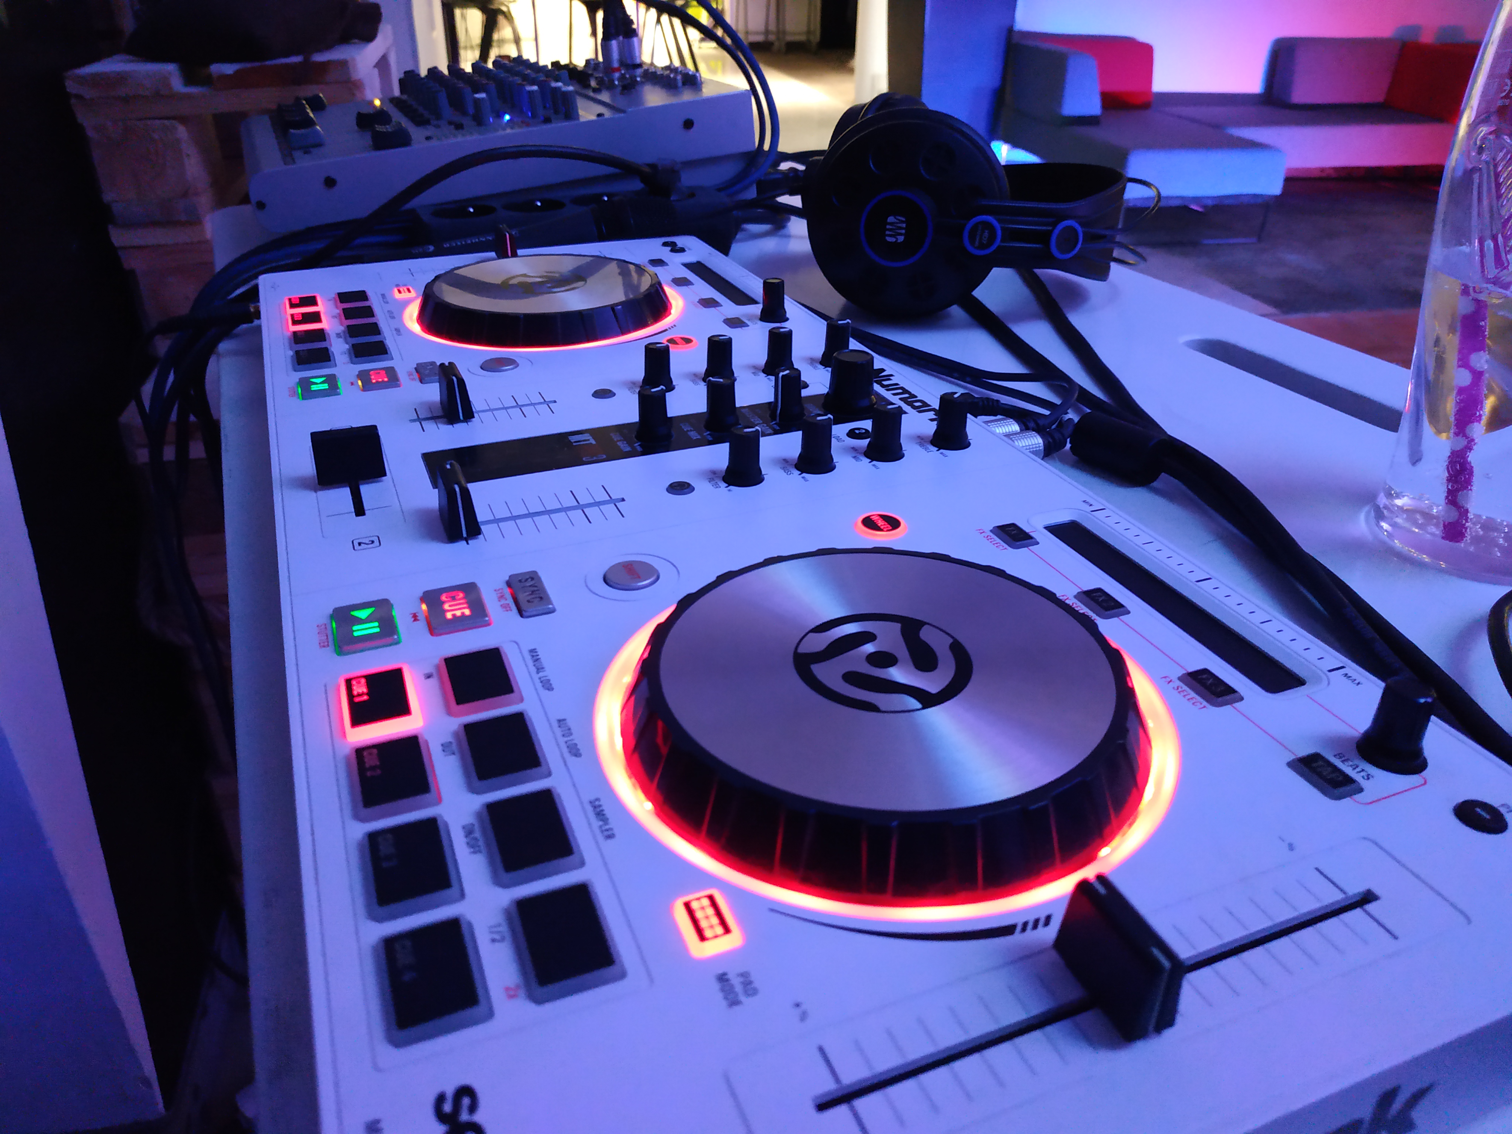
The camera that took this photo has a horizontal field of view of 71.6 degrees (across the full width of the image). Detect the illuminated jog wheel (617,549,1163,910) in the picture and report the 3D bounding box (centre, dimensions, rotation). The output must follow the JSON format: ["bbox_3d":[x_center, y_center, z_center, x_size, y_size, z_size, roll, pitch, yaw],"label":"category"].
[{"bbox_3d":[0.027,0.024,0.229,0.115,0.013,0.115,1,30,0],"label":"illuminated jog wheel"}]

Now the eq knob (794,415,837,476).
[{"bbox_3d":[0.019,-0.040,0.334,0.013,0.016,0.013,1,30,0],"label":"eq knob"}]

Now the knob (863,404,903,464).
[{"bbox_3d":[0.043,-0.044,0.342,0.013,0.016,0.013,1,30,0],"label":"knob"}]

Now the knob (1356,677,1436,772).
[{"bbox_3d":[0.132,0.032,0.214,0.013,0.016,0.013,-12,33,-20],"label":"knob"}]

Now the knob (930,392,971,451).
[{"bbox_3d":[0.066,-0.049,0.351,0.013,0.016,0.013,12,32,18],"label":"knob"}]

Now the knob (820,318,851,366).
[{"bbox_3d":[0.033,-0.090,0.420,0.013,0.016,0.013,1,30,0],"label":"knob"}]

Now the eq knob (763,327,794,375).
[{"bbox_3d":[0.009,-0.085,0.410,0.013,0.016,0.013,1,30,0],"label":"eq knob"}]

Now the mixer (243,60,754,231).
[{"bbox_3d":[-0.206,-0.338,0.808,0.340,0.090,0.252,-11,32,-20],"label":"mixer"}]

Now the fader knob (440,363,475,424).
[{"bbox_3d":[-0.105,-0.061,0.367,0.009,0.016,0.019,-12,33,-20],"label":"fader knob"}]

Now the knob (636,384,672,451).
[{"bbox_3d":[-0.035,-0.052,0.354,0.013,0.016,0.013,-12,33,-20],"label":"knob"}]

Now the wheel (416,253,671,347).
[{"bbox_3d":[-0.097,-0.125,0.480,0.115,0.013,0.115,1,30,0],"label":"wheel"}]

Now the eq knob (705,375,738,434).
[{"bbox_3d":[-0.012,-0.056,0.362,0.013,0.016,0.013,1,30,0],"label":"eq knob"}]

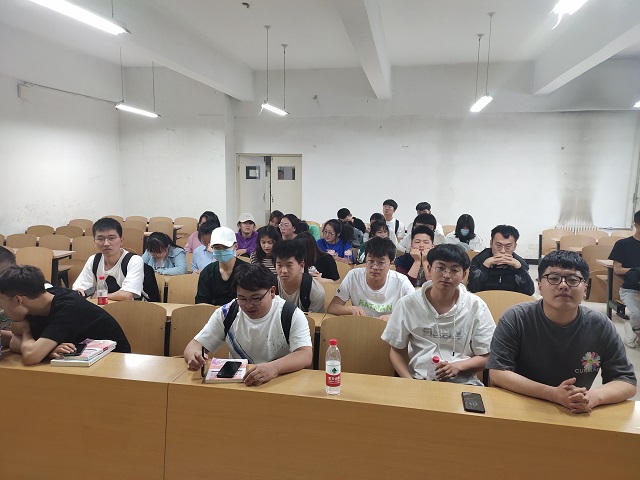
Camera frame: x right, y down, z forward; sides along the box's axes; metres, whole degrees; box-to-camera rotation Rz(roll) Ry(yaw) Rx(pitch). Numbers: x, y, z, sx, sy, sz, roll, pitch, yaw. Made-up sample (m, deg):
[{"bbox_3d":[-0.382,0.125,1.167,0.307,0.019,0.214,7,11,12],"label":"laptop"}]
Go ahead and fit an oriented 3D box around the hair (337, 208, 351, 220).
[{"bbox_3d":[0.334,-0.355,6.042,0.210,0.170,0.180,-8,12,-43],"label":"hair"}]

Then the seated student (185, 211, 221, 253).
[{"bbox_3d":[-1.305,0.287,4.799,0.480,1.212,0.700,4,10,23],"label":"seated student"}]

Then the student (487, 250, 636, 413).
[{"bbox_3d":[1.059,0.727,1.974,0.640,1.360,0.680,3,9,18],"label":"student"}]

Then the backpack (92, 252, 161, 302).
[{"bbox_3d":[-1.506,0.350,3.415,0.430,0.490,0.300,2,9,12],"label":"backpack"}]

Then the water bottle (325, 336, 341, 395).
[{"bbox_3d":[0.057,0.520,1.743,0.065,0.230,0.065,2,9,12],"label":"water bottle"}]

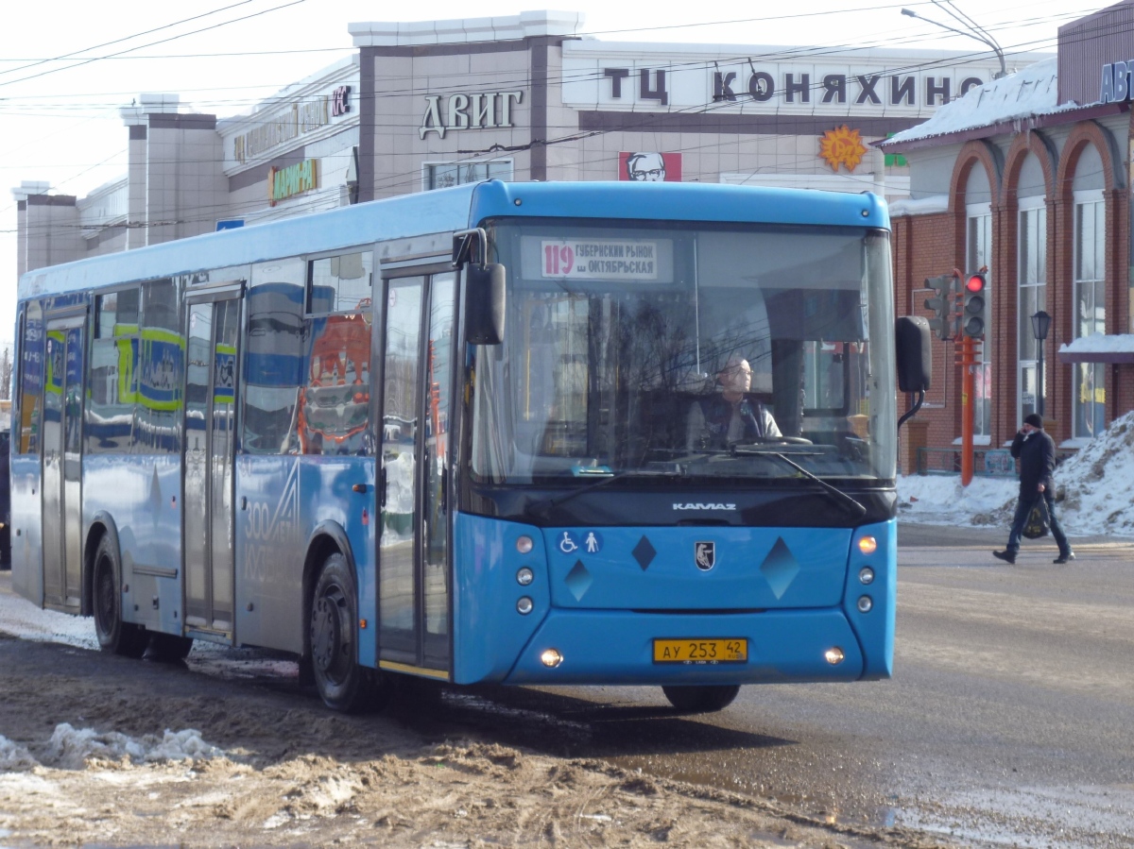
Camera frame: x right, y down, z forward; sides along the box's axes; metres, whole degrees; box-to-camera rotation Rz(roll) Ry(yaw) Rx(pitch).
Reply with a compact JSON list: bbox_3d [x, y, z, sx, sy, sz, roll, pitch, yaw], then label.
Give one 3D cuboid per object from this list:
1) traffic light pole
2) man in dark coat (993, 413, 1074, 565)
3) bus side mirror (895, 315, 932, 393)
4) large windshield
[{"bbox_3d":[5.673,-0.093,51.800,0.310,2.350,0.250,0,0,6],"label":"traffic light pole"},{"bbox_3d":[5.386,0.746,42.400,0.840,1.740,0.540,0,0,-16],"label":"man in dark coat"},{"bbox_3d":[1.906,-0.380,20.115,0.220,0.420,0.120,0,0,-36],"label":"bus side mirror"},{"bbox_3d":[0.681,-0.381,19.396,2.400,1.380,0.400,1,0,-21],"label":"large windshield"}]

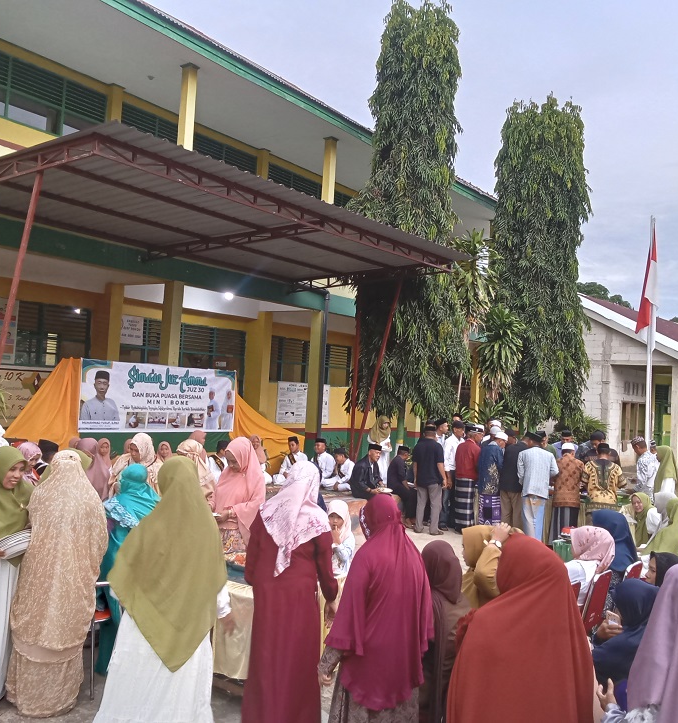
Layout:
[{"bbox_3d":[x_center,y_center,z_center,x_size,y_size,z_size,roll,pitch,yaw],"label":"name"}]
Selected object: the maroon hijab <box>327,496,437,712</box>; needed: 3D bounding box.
[{"bbox_3d":[0.187,1.083,3.380,0.440,0.930,0.360,4,-3,-17],"label":"maroon hijab"}]

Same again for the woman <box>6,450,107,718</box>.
[{"bbox_3d":[-1.681,1.289,4.482,0.530,1.500,0.400,3,-3,-14],"label":"woman"}]

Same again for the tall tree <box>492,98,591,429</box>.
[{"bbox_3d":[5.063,-1.708,18.800,2.400,10.000,2.400,2,-4,16],"label":"tall tree"}]

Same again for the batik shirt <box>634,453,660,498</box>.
[{"bbox_3d":[3.926,1.494,9.600,0.360,0.660,0.430,1,-3,31],"label":"batik shirt"}]

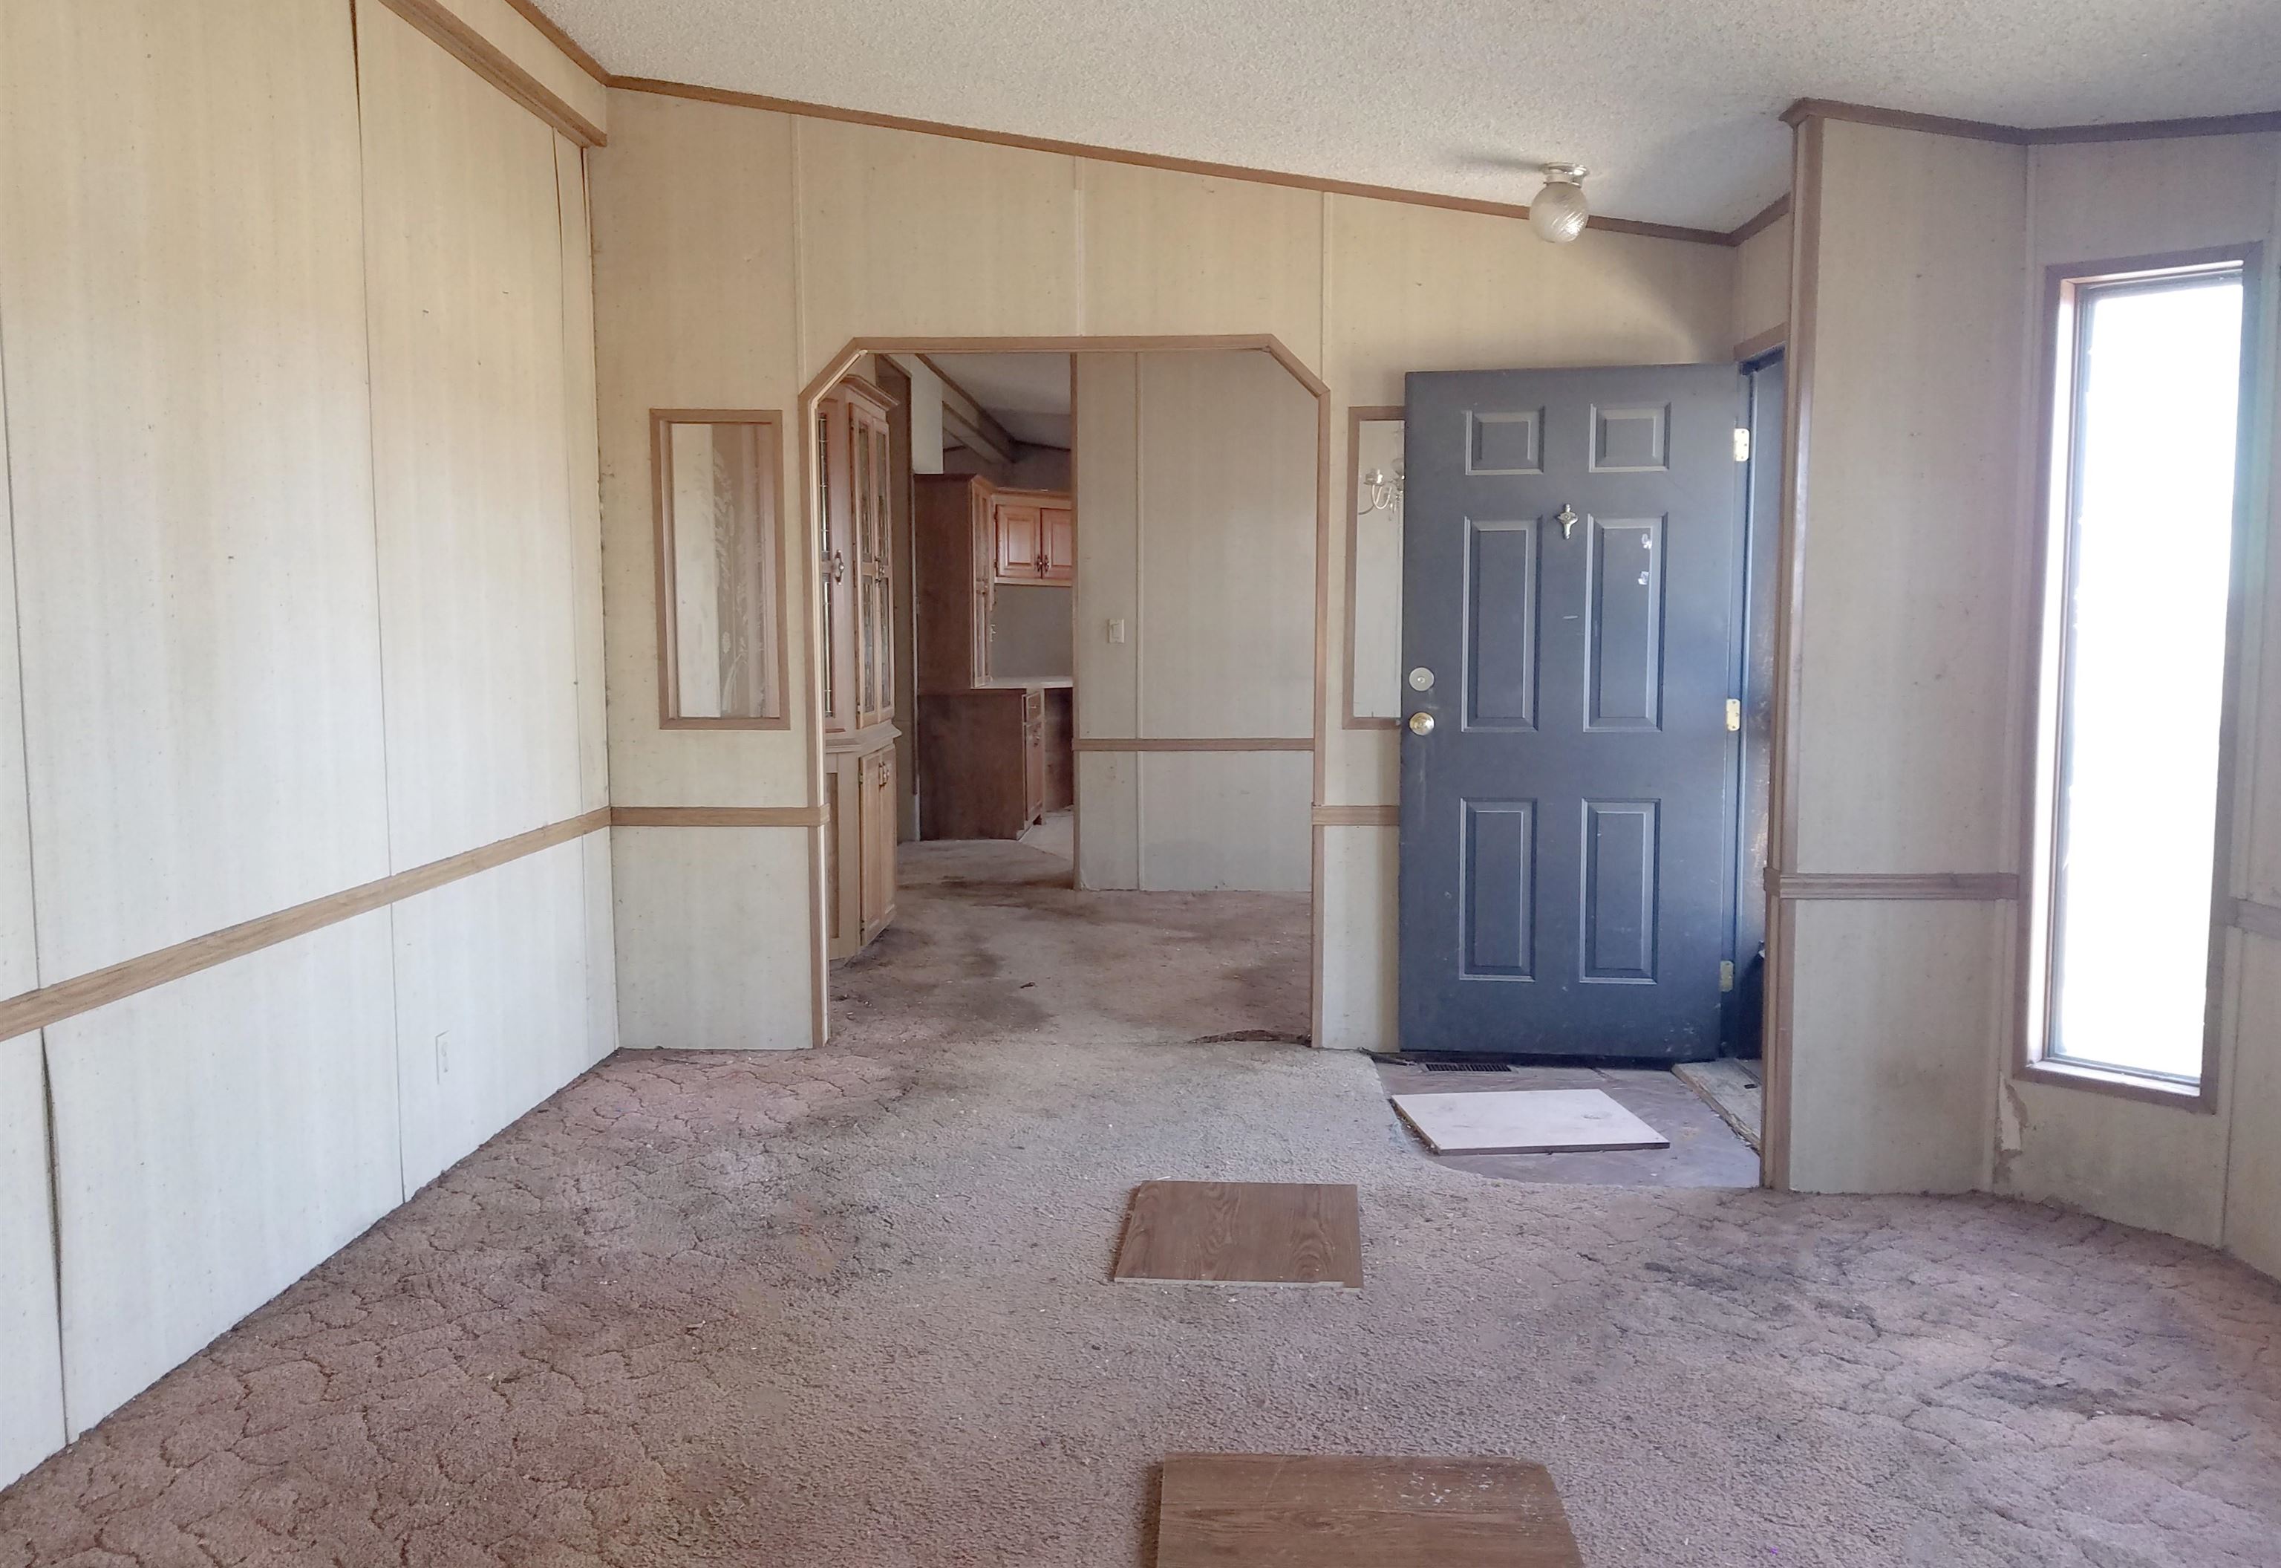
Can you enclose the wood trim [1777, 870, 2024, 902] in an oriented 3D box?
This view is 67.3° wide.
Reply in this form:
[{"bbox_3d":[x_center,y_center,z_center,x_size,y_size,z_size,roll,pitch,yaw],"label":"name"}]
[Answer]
[{"bbox_3d":[1.723,0.236,3.891,0.538,0.059,0.025,0,5,2],"label":"wood trim"}]

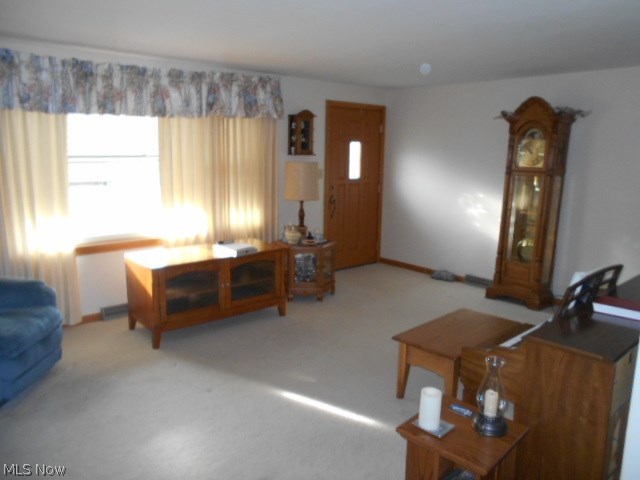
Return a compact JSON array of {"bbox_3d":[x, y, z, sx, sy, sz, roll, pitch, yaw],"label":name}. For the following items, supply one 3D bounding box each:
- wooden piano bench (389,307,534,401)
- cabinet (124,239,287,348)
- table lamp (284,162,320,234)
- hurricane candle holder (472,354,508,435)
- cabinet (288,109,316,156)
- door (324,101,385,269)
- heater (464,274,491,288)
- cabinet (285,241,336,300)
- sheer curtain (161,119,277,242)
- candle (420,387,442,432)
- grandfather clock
[{"bbox_3d":[0.945,0.810,3.273,0.890,0.409,0.445,-10,16,-44],"label":"wooden piano bench"},{"bbox_3d":[-0.971,0.434,4.355,1.315,0.667,0.600,-8,14,-39],"label":"cabinet"},{"bbox_3d":[-0.196,-0.420,5.328,0.370,0.830,0.370,1,11,0],"label":"table lamp"},{"bbox_3d":[0.635,0.565,1.770,0.128,0.265,0.128,-9,15,-41],"label":"hurricane candle holder"},{"bbox_3d":[-0.191,-1.213,5.451,0.302,0.487,0.172,-9,15,-41],"label":"cabinet"},{"bbox_3d":[0.447,-0.669,6.273,1.060,2.130,0.090,-9,15,-41],"label":"door"},{"bbox_3d":[1.890,0.500,5.684,0.060,0.110,0.440,-9,15,-41],"label":"heater"},{"bbox_3d":[-0.154,0.304,5.303,0.645,0.580,0.560,1,11,0],"label":"cabinet"},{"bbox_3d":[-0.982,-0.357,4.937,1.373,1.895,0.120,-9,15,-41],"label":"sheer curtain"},{"bbox_3d":[0.407,0.620,1.776,0.080,0.148,0.080,1,11,0],"label":"candle"},{"bbox_3d":[2.157,-0.378,4.974,0.325,2.117,0.590,-10,15,-42],"label":"grandfather clock"}]

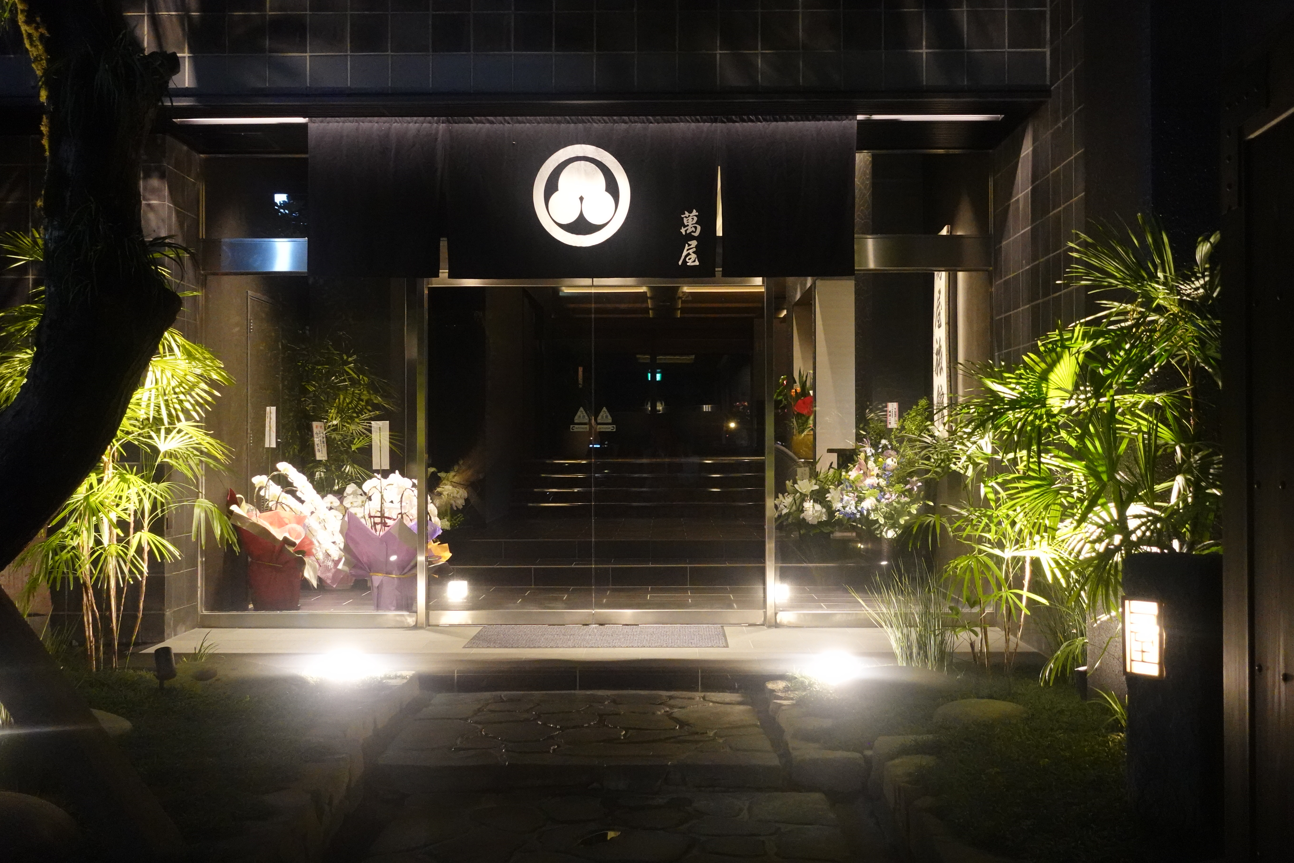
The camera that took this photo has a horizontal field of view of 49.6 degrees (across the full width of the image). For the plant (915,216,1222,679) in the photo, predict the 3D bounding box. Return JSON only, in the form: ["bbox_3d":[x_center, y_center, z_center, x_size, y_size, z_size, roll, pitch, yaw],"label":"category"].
[{"bbox_3d":[1.956,0.079,6.450,1.500,2.120,1.250,0,-1,0],"label":"plant"}]

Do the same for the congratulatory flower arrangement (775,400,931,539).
[{"bbox_3d":[1.600,0.315,10.900,1.200,1.120,0.750,0,-1,0],"label":"congratulatory flower arrangement"}]

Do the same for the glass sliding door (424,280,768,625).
[{"bbox_3d":[-0.309,0.118,8.400,2.050,2.090,0.090,0,-1,0],"label":"glass sliding door"}]

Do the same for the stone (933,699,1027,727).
[{"bbox_3d":[1.374,1.155,5.800,0.390,0.090,0.320,0,-1,0],"label":"stone"}]

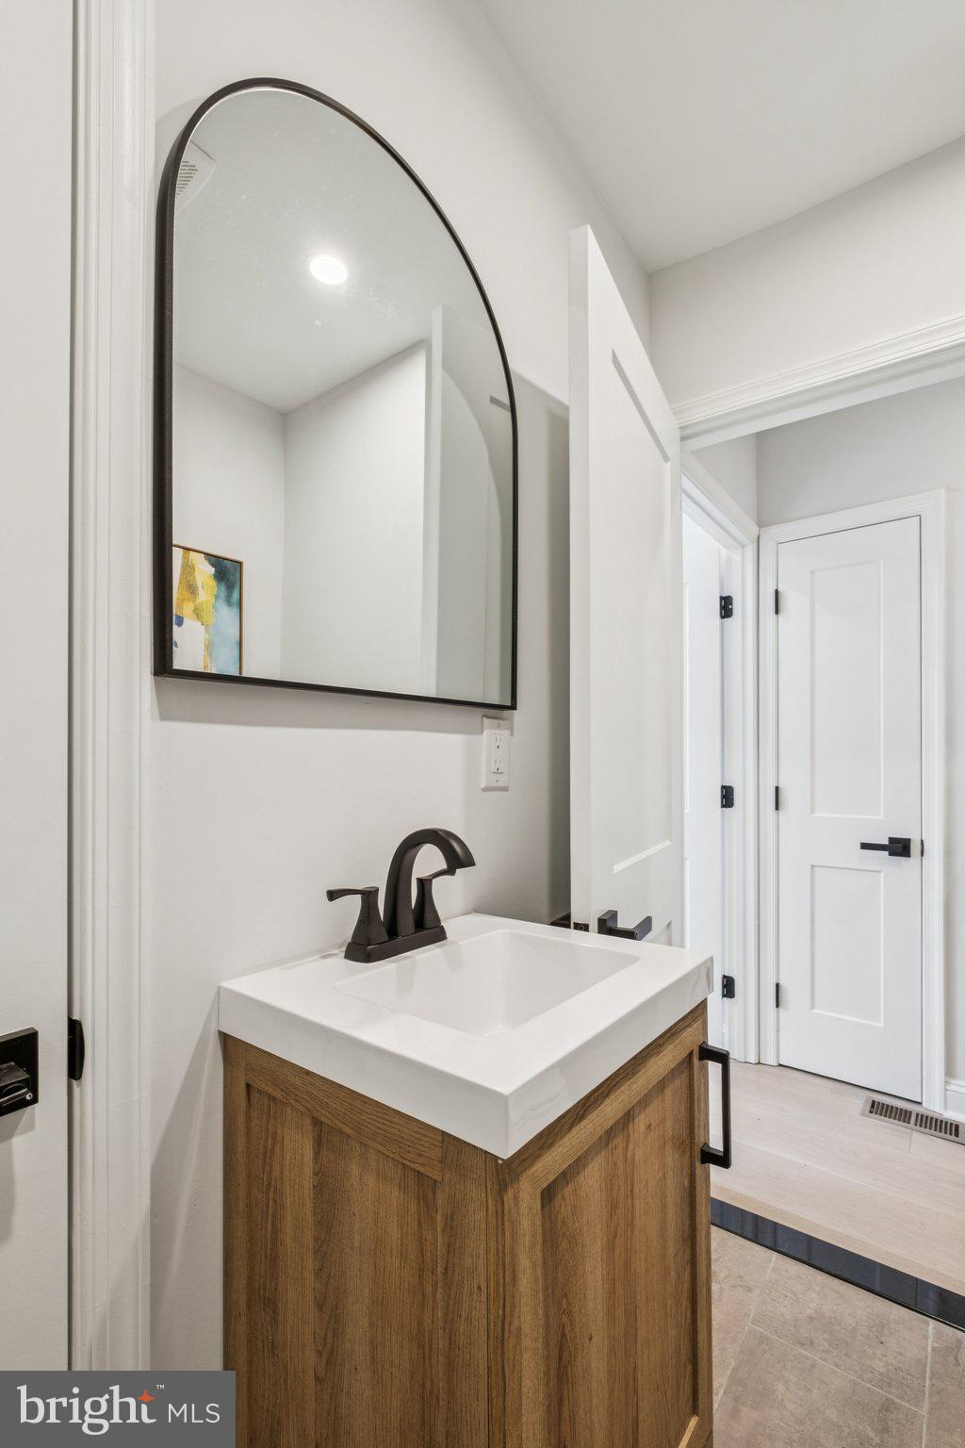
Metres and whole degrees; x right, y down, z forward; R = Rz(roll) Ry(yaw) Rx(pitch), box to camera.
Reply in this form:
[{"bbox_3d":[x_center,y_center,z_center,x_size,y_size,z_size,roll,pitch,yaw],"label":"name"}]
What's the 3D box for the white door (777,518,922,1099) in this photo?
[{"bbox_3d":[1.364,0.294,2.260,0.465,2.040,0.042,-1,-2,38],"label":"white door"}]

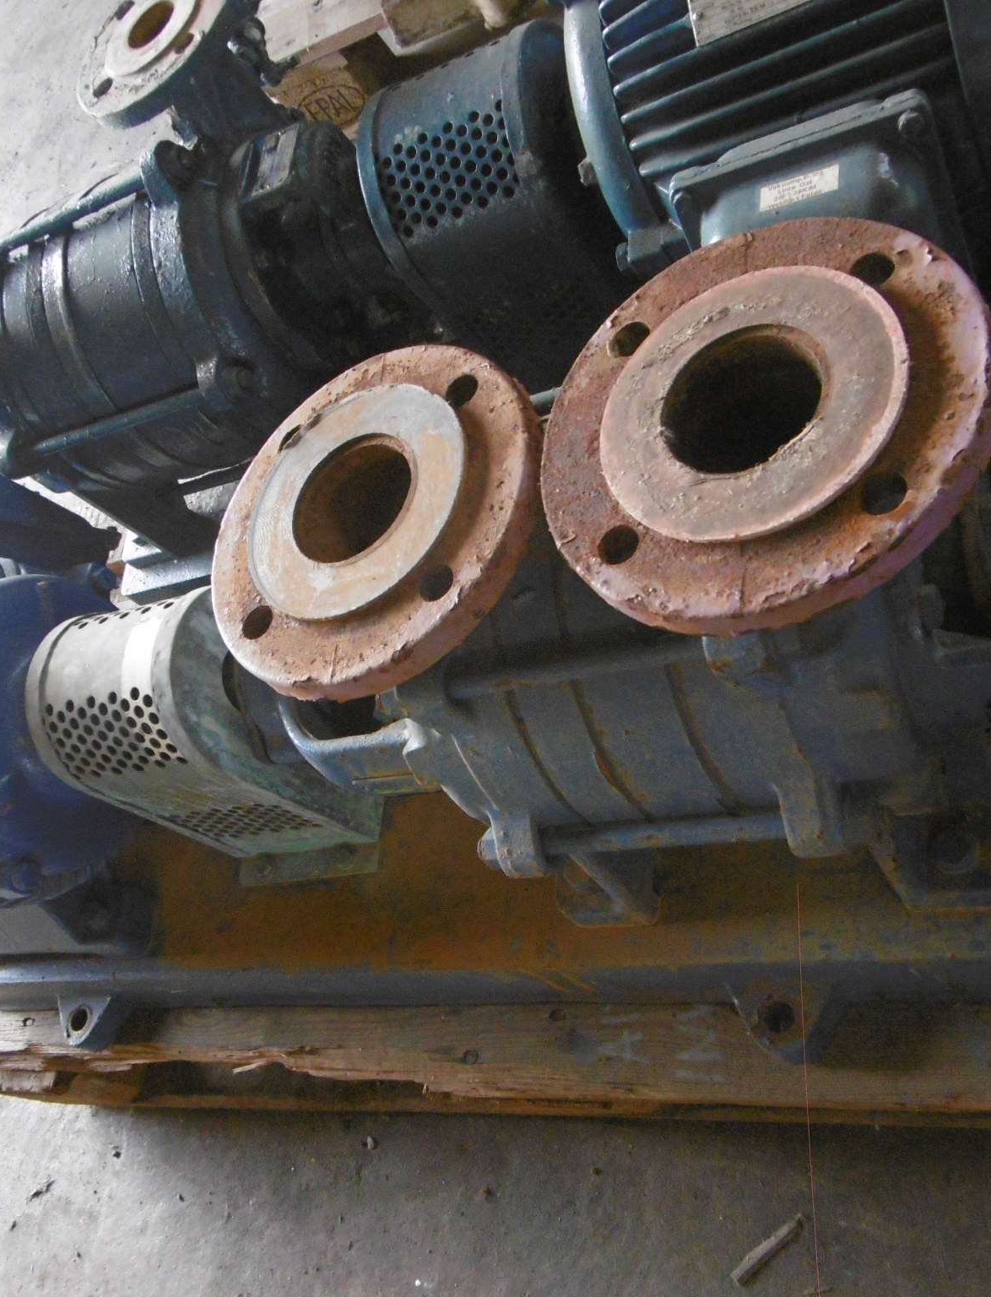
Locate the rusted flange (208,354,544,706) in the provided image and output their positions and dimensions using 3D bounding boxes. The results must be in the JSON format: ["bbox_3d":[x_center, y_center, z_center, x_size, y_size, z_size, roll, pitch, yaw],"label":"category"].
[{"bbox_3d":[-0.060,-0.065,0.574,0.184,0.024,0.184,-9,61,30],"label":"rusted flange"}]

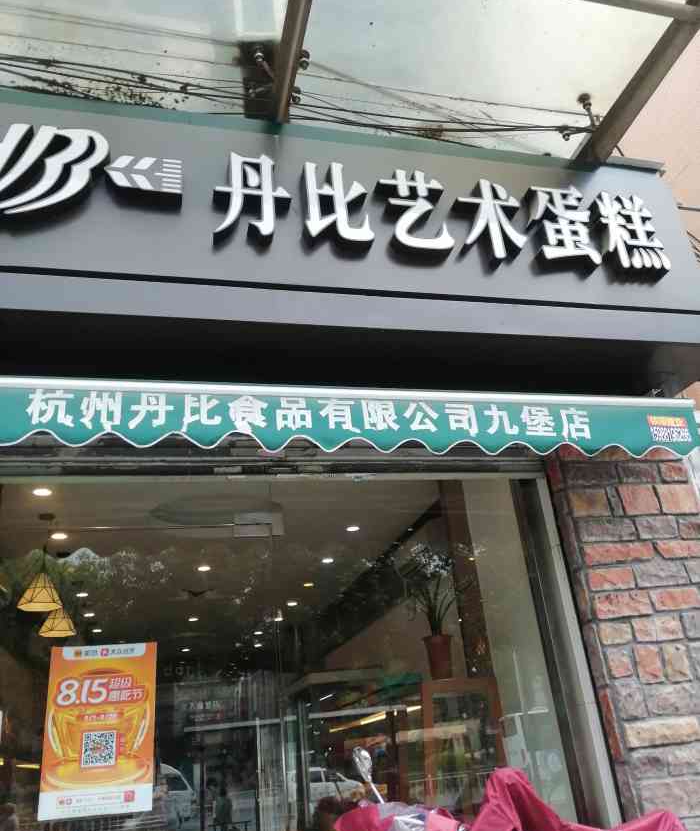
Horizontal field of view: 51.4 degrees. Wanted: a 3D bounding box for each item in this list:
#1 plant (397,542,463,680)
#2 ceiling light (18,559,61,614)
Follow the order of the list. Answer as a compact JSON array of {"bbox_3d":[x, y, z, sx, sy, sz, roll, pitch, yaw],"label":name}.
[{"bbox_3d":[0.472,1.144,4.268,0.400,0.780,0.400,1,-27,-14],"label":"plant"},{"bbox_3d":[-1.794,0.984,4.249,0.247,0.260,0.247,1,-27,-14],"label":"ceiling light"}]

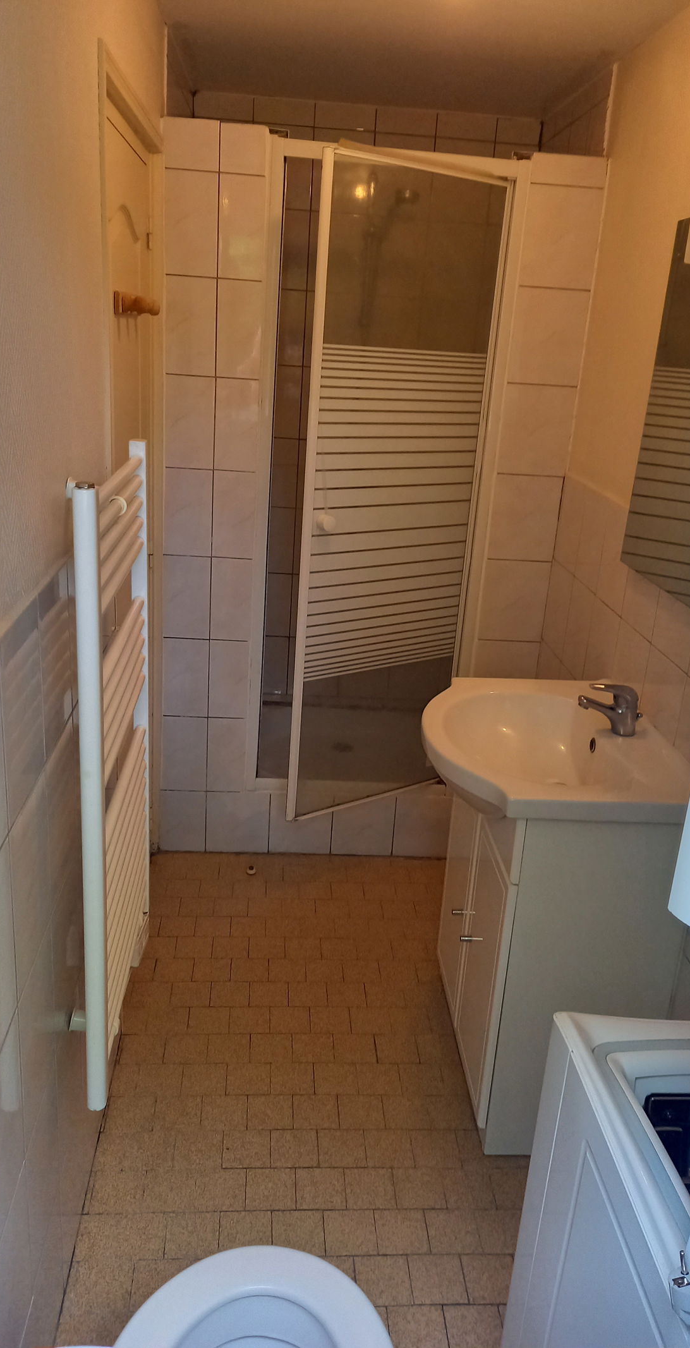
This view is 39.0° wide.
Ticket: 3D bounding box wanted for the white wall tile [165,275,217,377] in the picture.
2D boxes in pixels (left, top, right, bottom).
[{"bbox_3d":[-0.412,-0.930,2.606,0.137,0.250,0.010,2,19,-5],"label":"white wall tile"}]

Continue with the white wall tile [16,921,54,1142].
[{"bbox_3d":[-0.449,0.518,1.404,0.010,0.251,0.201,2,20,-5],"label":"white wall tile"}]

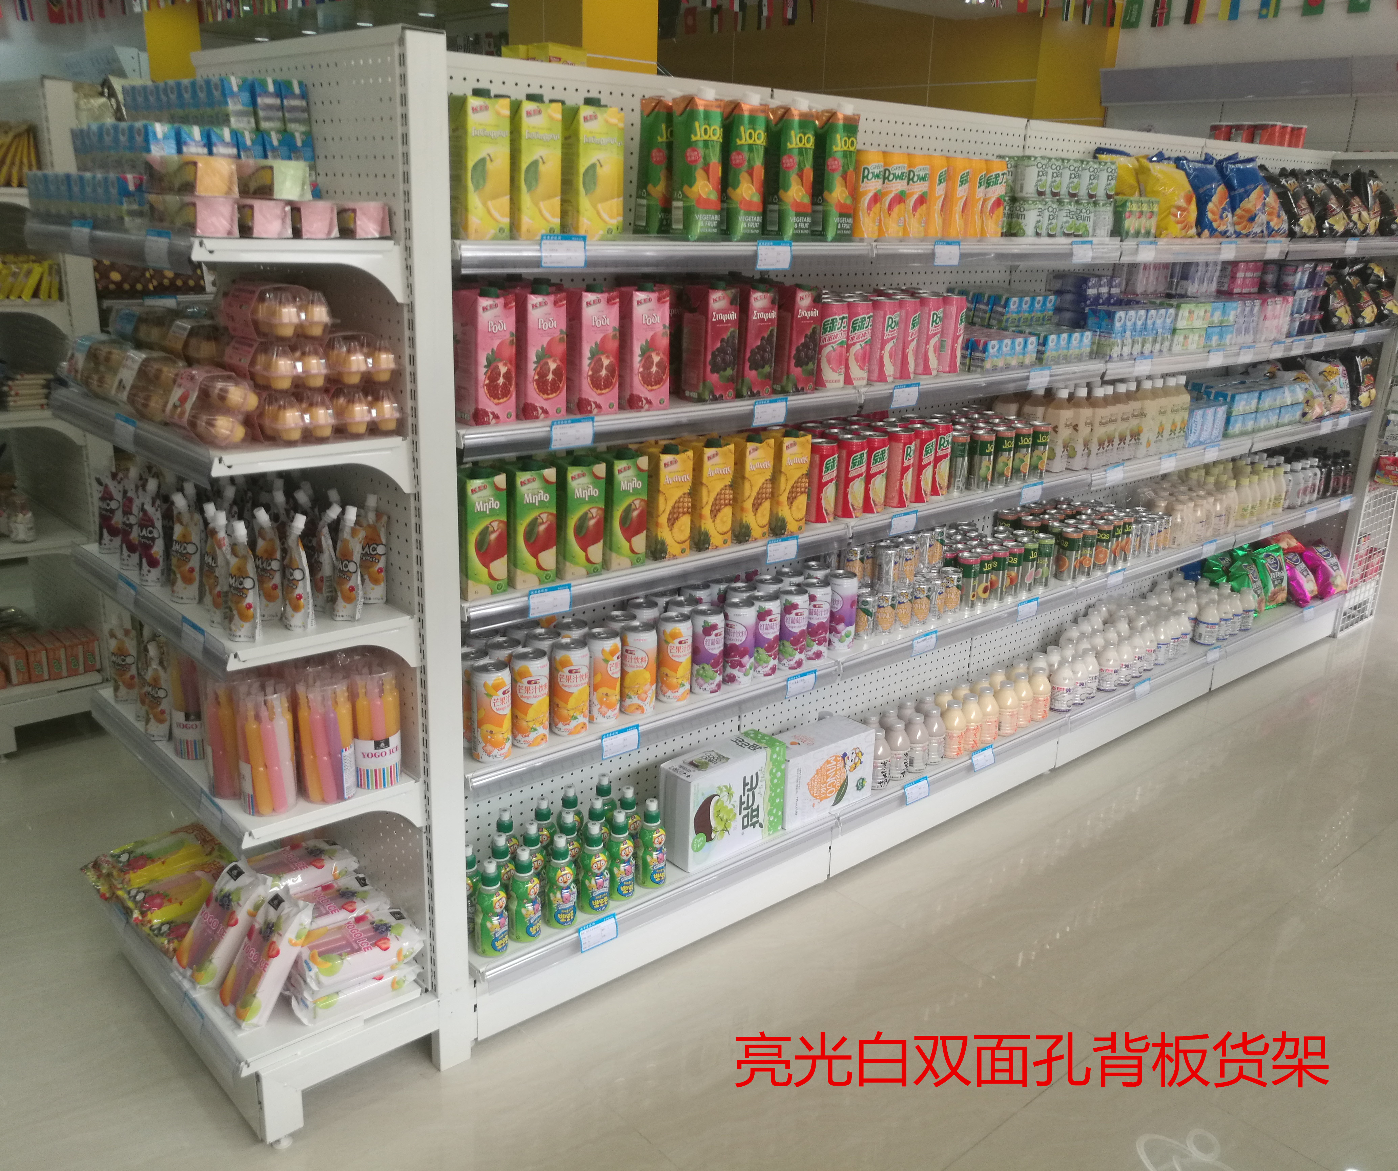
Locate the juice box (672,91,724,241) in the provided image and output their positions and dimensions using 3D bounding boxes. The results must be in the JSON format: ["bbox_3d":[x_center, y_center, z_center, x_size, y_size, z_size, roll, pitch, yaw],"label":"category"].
[{"bbox_3d":[-0.005,-0.723,2.104,0.068,0.251,0.064,-12,22,-37],"label":"juice box"}]

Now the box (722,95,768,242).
[{"bbox_3d":[0.066,-0.744,2.172,0.077,0.248,0.075,-13,23,-39],"label":"box"}]

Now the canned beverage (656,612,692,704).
[{"bbox_3d":[-0.046,0.139,2.334,0.066,0.168,0.066,2,18,-1],"label":"canned beverage"}]

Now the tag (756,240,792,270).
[{"bbox_3d":[0.134,-0.584,2.155,0.084,0.048,0.005,-13,28,-39],"label":"tag"}]

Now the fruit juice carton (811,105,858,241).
[{"bbox_3d":[0.248,-0.769,2.279,0.070,0.243,0.070,-14,24,-40],"label":"fruit juice carton"}]

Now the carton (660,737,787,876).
[{"bbox_3d":[0.050,0.444,2.529,0.275,0.200,0.096,-14,24,-42],"label":"carton"}]

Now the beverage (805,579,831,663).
[{"bbox_3d":[0.249,0.072,2.611,0.066,0.167,0.066,2,17,-1],"label":"beverage"}]

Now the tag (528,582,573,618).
[{"bbox_3d":[-0.247,0.025,2.041,0.086,0.047,0.005,-13,23,-40],"label":"tag"}]

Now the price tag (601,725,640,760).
[{"bbox_3d":[-0.142,0.288,2.239,0.086,0.047,0.005,-13,23,-40],"label":"price tag"}]

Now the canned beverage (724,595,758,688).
[{"bbox_3d":[0.079,0.114,2.472,0.066,0.168,0.066,2,18,-1],"label":"canned beverage"}]

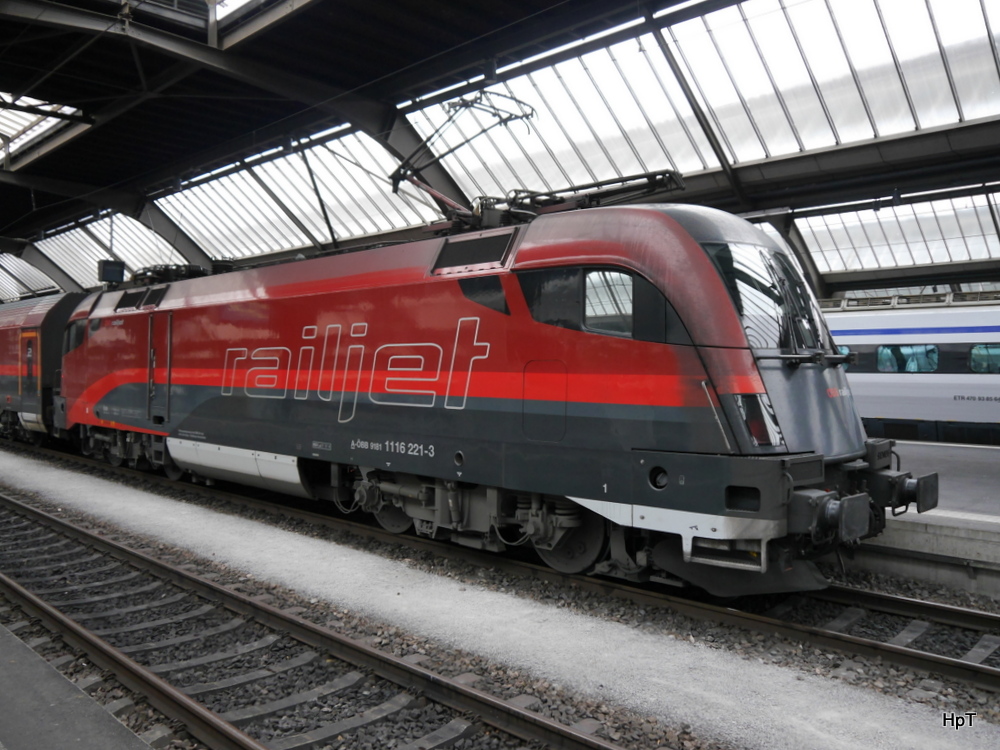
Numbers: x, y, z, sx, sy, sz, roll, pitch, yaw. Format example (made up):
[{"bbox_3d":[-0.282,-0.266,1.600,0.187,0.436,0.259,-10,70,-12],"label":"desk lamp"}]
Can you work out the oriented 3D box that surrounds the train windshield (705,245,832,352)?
[{"bbox_3d":[2.821,-0.745,8.046,1.820,1.170,0.400,1,-22,-46],"label":"train windshield"}]

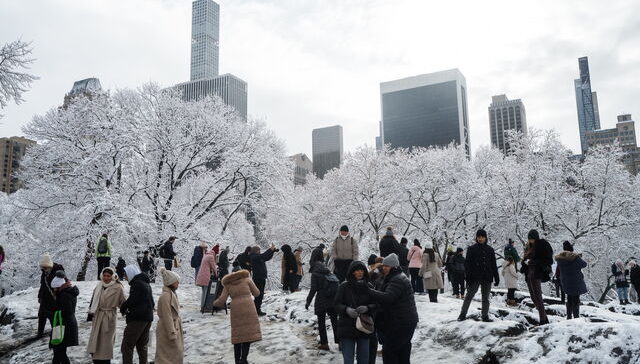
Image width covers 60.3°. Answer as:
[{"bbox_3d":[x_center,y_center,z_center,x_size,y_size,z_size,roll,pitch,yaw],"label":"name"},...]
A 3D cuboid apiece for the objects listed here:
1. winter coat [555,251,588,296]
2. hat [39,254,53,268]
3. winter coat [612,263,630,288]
[{"bbox_3d":[5.457,1.985,11.950,0.700,0.970,0.500,-6,-11,28],"label":"winter coat"},{"bbox_3d":[-5.204,1.489,10.450,0.250,0.265,0.250,0,-10,-6],"label":"hat"},{"bbox_3d":[10.584,3.276,19.400,0.640,0.830,0.440,-3,-10,14],"label":"winter coat"}]

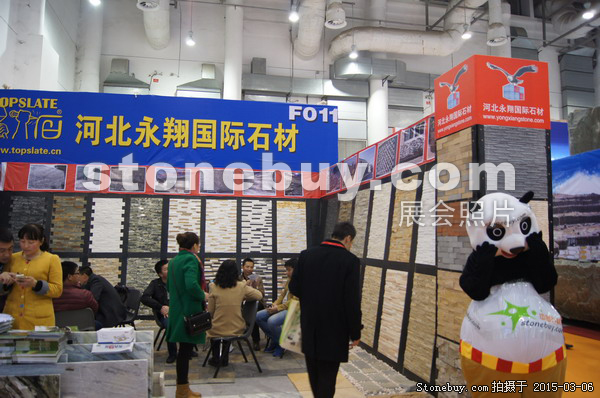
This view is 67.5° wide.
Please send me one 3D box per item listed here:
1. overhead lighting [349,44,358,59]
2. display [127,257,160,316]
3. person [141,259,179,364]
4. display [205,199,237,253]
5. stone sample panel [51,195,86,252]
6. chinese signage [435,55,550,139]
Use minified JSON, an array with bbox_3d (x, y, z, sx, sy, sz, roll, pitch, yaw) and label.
[{"bbox_3d":[2.326,-6.402,19.500,0.420,0.600,0.420,0,-5,0],"label":"overhead lighting"},{"bbox_3d":[-2.970,1.665,8.511,0.602,1.082,0.040,1,-6,-6],"label":"display"},{"bbox_3d":[-1.795,1.456,6.041,0.780,1.240,0.560,-2,-6,25],"label":"person"},{"bbox_3d":[-1.543,0.537,8.786,0.604,1.043,0.040,1,-6,-6],"label":"display"},{"bbox_3d":[-4.380,0.484,8.480,0.580,1.044,0.040,1,-6,-6],"label":"stone sample panel"},{"bbox_3d":[1.926,-0.965,4.585,0.797,0.655,0.740,2,-5,-13],"label":"chinese signage"}]

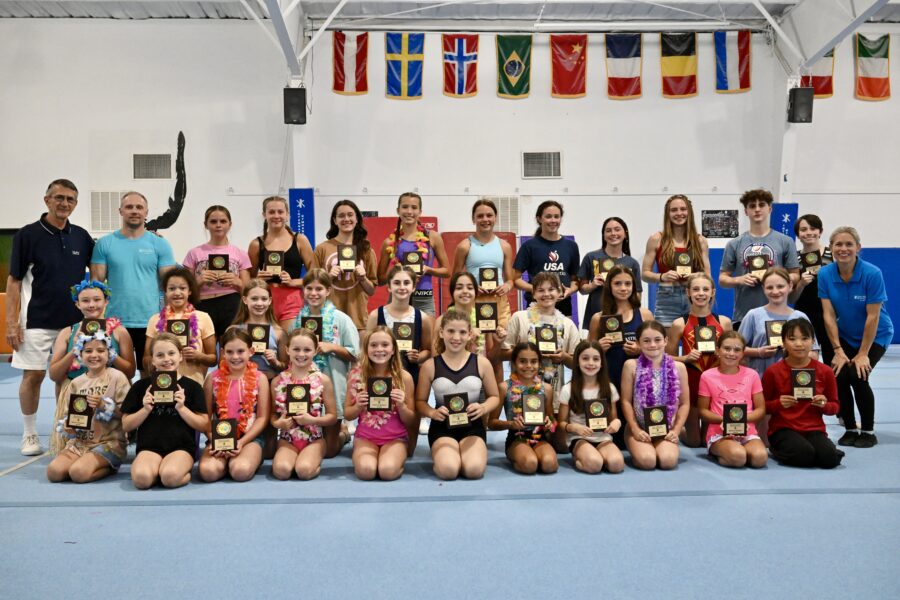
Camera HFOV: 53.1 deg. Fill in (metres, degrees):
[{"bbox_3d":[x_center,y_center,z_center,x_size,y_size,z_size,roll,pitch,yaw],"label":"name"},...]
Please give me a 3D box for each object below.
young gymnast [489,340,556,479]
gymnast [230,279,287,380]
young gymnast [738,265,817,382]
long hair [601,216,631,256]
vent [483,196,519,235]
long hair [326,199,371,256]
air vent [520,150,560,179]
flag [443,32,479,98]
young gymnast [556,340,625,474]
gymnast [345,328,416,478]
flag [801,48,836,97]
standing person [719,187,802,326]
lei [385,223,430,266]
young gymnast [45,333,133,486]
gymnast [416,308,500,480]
[{"bbox_3d":[0.432,0.599,5.169,0.370,0.723,0.540,-1,1,-3],"label":"young gymnast"},{"bbox_3d":[-1.193,0.417,5.626,0.400,1.100,0.550,-1,1,-3],"label":"gymnast"},{"bbox_3d":[2.145,0.356,5.892,0.490,1.140,0.550,0,1,11],"label":"young gymnast"},{"bbox_3d":[1.208,-0.460,6.550,0.210,0.285,0.210,0,1,7],"label":"long hair"},{"bbox_3d":[0.793,-1.322,14.000,0.570,0.610,0.040,0,1,-2],"label":"vent"},{"bbox_3d":[-0.731,-0.520,6.450,0.300,0.410,0.230,0,1,-6],"label":"long hair"},{"bbox_3d":[1.680,-2.488,16.522,0.773,0.533,0.080,0,1,-2],"label":"air vent"},{"bbox_3d":[0.161,-3.581,13.800,0.560,0.980,0.050,0,1,-2],"label":"flag"},{"bbox_3d":[0.805,0.598,5.180,0.380,0.730,0.500,0,1,-2],"label":"young gymnast"},{"bbox_3d":[-0.386,0.545,4.974,0.400,0.810,0.520,0,1,-3],"label":"gymnast"},{"bbox_3d":[6.679,-4.264,16.400,0.650,1.170,0.060,0,1,-2],"label":"flag"},{"bbox_3d":[2.229,0.066,6.480,0.550,1.720,0.340,0,1,14],"label":"standing person"},{"bbox_3d":[-0.290,-0.352,6.150,0.310,0.330,0.220,0,1,-1],"label":"lei"},{"bbox_3d":[-2.033,0.572,5.090,0.420,0.800,0.580,0,1,-7],"label":"young gymnast"},{"bbox_3d":[0.045,0.498,5.003,0.460,0.900,0.540,0,1,0],"label":"gymnast"}]

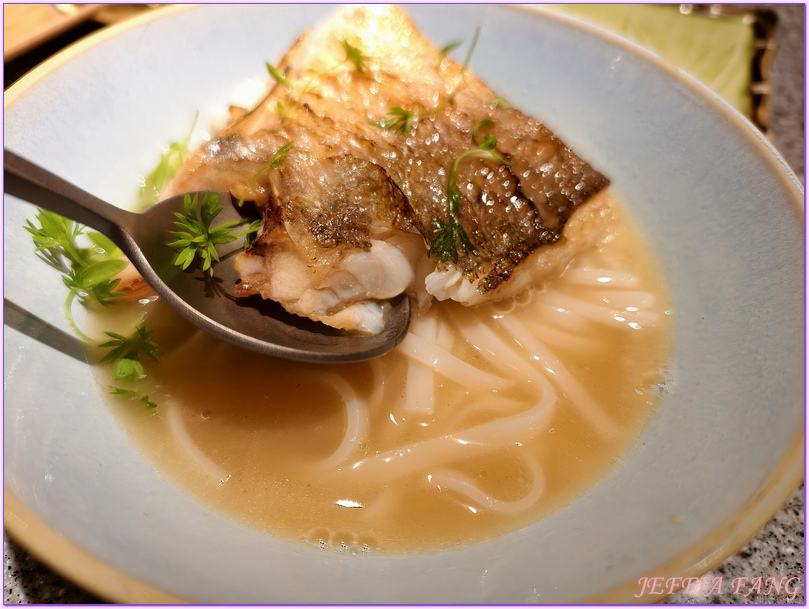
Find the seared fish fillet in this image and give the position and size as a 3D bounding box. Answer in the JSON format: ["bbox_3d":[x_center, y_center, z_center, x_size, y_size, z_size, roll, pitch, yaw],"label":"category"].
[{"bbox_3d":[-0.009,-0.036,0.168,0.103,0.034,0.101,43,65,15],"label":"seared fish fillet"}]

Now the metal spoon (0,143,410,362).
[{"bbox_3d":[-0.091,-0.028,0.118,0.196,0.023,0.043,19,52,-15],"label":"metal spoon"}]

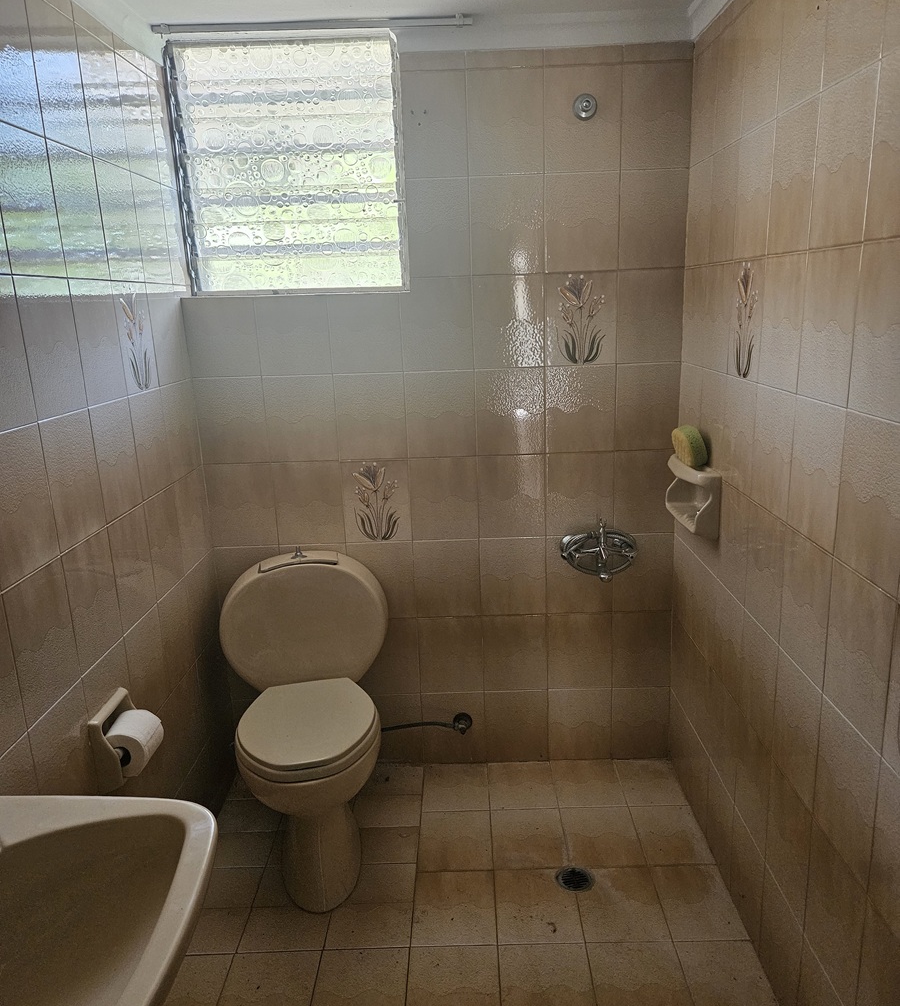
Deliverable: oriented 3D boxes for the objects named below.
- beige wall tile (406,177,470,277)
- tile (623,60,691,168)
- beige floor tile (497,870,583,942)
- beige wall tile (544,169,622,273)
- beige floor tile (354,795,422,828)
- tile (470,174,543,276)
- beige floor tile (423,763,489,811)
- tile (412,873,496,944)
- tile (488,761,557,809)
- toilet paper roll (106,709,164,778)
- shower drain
[{"bbox_3d":[-0.030,-0.739,2.149,0.170,0.250,0.010,-2,16,2],"label":"beige wall tile"},{"bbox_3d":[0.534,-1.001,2.067,0.179,0.252,0.012,-2,16,1],"label":"tile"},{"bbox_3d":[0.214,0.992,1.961,0.199,0.010,0.251,-2,14,1],"label":"beige floor tile"},{"bbox_3d":[0.355,-0.752,2.139,0.200,0.252,0.012,-2,16,1],"label":"beige wall tile"},{"bbox_3d":[-0.184,0.914,2.354,0.198,0.010,0.156,-2,14,1],"label":"beige floor tile"},{"bbox_3d":[0.157,-0.754,2.166,0.199,0.250,0.010,-2,14,1],"label":"tile"},{"bbox_3d":[0.018,0.875,2.447,0.199,0.010,0.243,-2,14,1],"label":"beige floor tile"},{"bbox_3d":[0.013,1.006,1.978,0.202,0.012,0.250,-2,15,1],"label":"tile"},{"bbox_3d":[0.220,0.868,2.442,0.199,0.010,0.243,-2,14,1],"label":"tile"},{"bbox_3d":[-0.672,0.507,1.679,0.098,0.098,0.098,-2,14,1],"label":"toilet paper roll"},{"bbox_3d":[0.322,0.966,2.039,0.097,0.010,0.097,-2,14,1],"label":"shower drain"}]

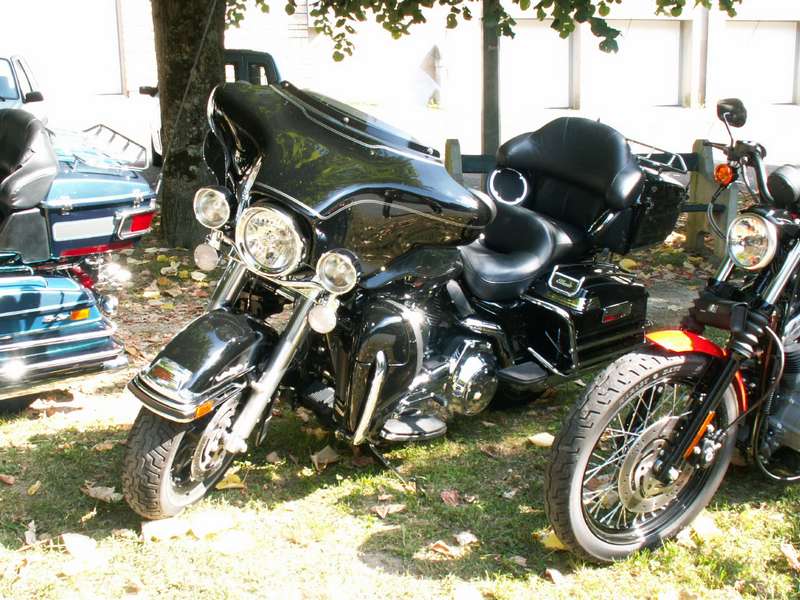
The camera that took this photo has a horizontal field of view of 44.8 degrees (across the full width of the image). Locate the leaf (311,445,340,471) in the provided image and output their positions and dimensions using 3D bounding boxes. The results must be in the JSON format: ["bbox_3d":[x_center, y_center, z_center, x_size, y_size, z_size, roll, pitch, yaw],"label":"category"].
[{"bbox_3d":[-0.267,0.562,3.470,0.104,0.051,0.102,-2,14,-5],"label":"leaf"}]

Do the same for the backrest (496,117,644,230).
[{"bbox_3d":[0.610,-0.520,3.873,0.250,0.380,0.570,-10,23,-43],"label":"backrest"}]

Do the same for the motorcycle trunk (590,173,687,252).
[{"bbox_3d":[0.809,-0.459,4.101,0.450,0.330,0.570,-10,23,-43],"label":"motorcycle trunk"}]

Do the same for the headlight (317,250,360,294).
[{"bbox_3d":[-0.159,-0.084,2.672,0.122,0.122,0.085,26,30,14],"label":"headlight"}]

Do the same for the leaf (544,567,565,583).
[{"bbox_3d":[0.415,0.737,2.605,0.055,0.022,0.055,0,10,9],"label":"leaf"}]

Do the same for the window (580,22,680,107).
[{"bbox_3d":[5.115,-5.226,21.445,2.550,1.930,0.100,-5,11,-18],"label":"window"}]

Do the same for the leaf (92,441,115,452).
[{"bbox_3d":[-1.109,0.547,3.628,0.076,0.016,0.054,-5,15,-18],"label":"leaf"}]

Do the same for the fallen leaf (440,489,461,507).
[{"bbox_3d":[0.165,0.644,3.165,0.066,0.025,0.085,-1,10,3],"label":"fallen leaf"}]

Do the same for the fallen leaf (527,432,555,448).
[{"bbox_3d":[0.538,0.526,3.638,0.124,0.026,0.075,2,14,9],"label":"fallen leaf"}]

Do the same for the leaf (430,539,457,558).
[{"bbox_3d":[0.121,0.691,2.700,0.075,0.030,0.075,-1,10,0],"label":"leaf"}]

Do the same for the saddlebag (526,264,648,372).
[{"bbox_3d":[0.767,0.063,3.910,0.530,0.320,0.250,-12,26,-44],"label":"saddlebag"}]

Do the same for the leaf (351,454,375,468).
[{"bbox_3d":[-0.133,0.572,3.441,0.085,0.020,0.080,-1,10,0],"label":"leaf"}]

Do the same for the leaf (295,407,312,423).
[{"bbox_3d":[-0.389,0.461,3.909,0.070,0.035,0.079,-2,14,-6],"label":"leaf"}]

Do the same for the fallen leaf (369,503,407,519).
[{"bbox_3d":[-0.037,0.671,3.096,0.113,0.020,0.068,-1,14,-1],"label":"fallen leaf"}]

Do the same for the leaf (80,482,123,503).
[{"bbox_3d":[-0.973,0.628,3.165,0.135,0.035,0.090,-1,10,0],"label":"leaf"}]

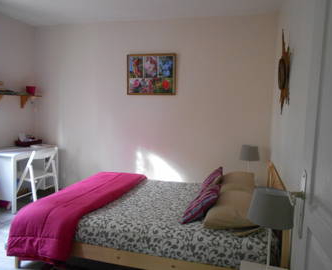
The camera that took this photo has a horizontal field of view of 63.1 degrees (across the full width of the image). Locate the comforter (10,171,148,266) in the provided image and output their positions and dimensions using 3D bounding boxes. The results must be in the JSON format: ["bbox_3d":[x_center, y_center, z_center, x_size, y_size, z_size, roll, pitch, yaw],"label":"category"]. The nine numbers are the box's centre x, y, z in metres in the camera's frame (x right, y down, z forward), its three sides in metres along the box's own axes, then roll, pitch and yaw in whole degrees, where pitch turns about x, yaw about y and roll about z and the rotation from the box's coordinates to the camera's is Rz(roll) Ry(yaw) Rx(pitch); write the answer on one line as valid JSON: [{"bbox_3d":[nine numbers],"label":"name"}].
[{"bbox_3d":[-0.750,0.713,2.743,0.695,0.403,1.481,3,6,15],"label":"comforter"}]

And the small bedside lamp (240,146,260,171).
[{"bbox_3d":[1.002,0.358,3.216,0.222,0.423,0.222,3,6,15],"label":"small bedside lamp"}]

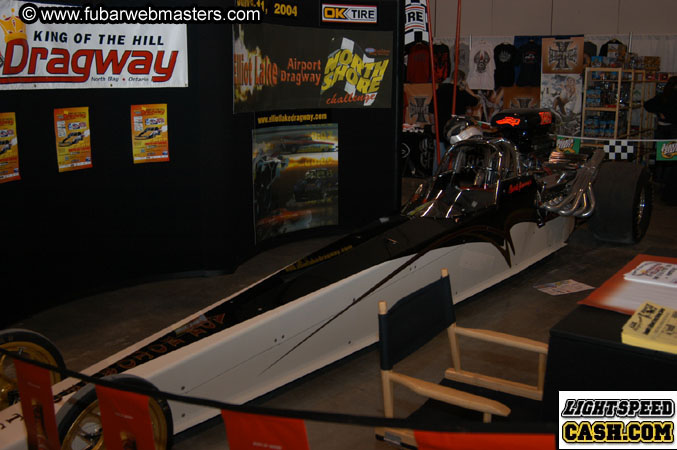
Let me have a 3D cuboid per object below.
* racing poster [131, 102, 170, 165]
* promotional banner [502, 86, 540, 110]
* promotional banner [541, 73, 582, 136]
[{"bbox_3d":[-1.432,-0.696,5.163,0.287,0.444,0.015,-9,14,-35],"label":"racing poster"},{"bbox_3d":[3.402,-2.265,12.607,0.660,0.620,0.030,-1,12,-2],"label":"promotional banner"},{"bbox_3d":[3.669,-1.982,11.127,0.705,1.042,0.020,2,11,10],"label":"promotional banner"}]

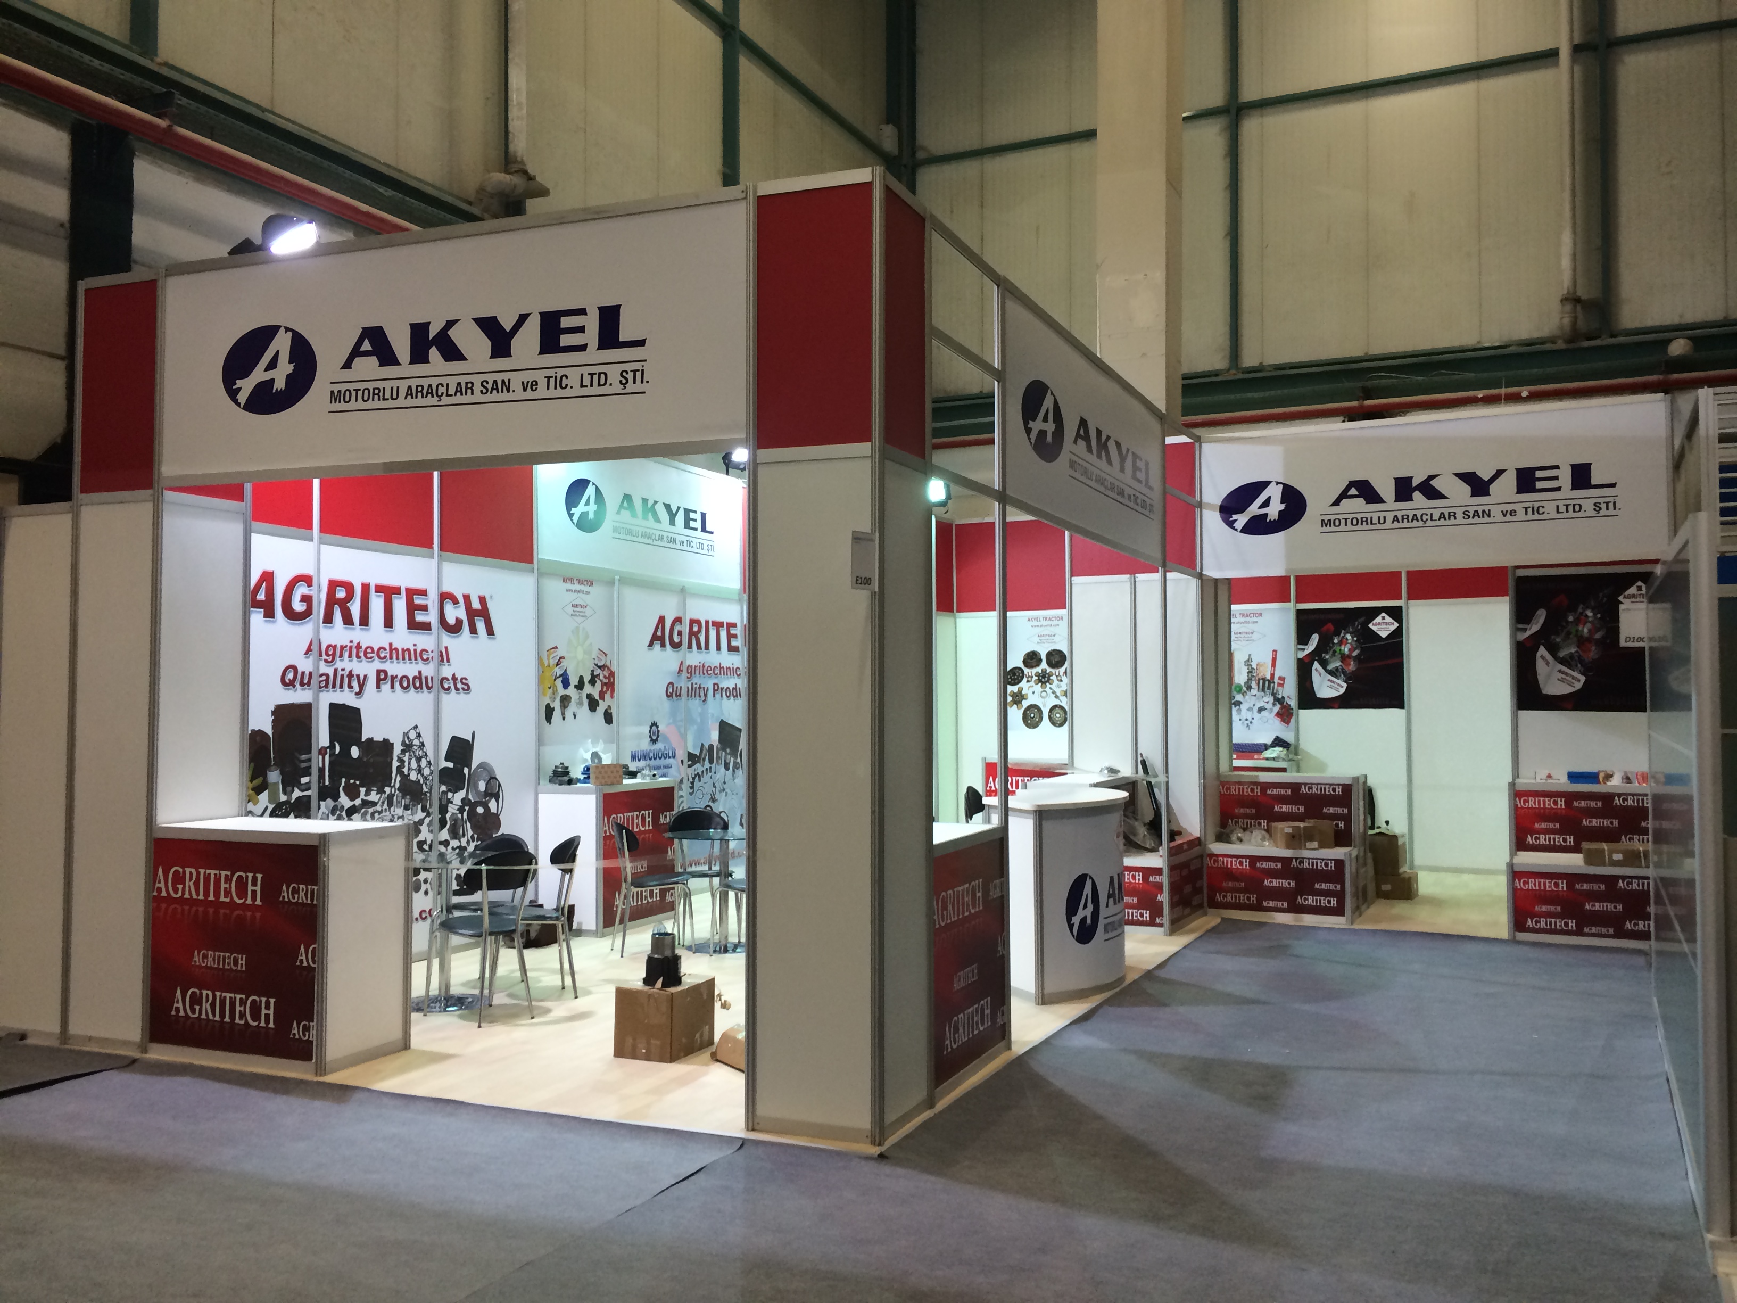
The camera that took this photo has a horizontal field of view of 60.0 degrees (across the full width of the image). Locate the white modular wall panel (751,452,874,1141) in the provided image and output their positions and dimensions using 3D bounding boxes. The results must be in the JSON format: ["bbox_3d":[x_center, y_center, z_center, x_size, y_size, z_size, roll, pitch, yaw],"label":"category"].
[{"bbox_3d":[-0.196,0.510,5.466,0.490,2.460,0.050,-1,-2,23],"label":"white modular wall panel"}]

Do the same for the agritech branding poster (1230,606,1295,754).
[{"bbox_3d":[3.703,0.328,14.588,0.840,1.480,0.030,-1,-2,23],"label":"agritech branding poster"}]

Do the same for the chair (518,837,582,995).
[{"bbox_3d":[-1.767,1.399,7.903,0.460,0.820,0.410,1,-2,-29],"label":"chair"}]

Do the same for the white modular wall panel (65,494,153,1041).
[{"bbox_3d":[-3.392,0.547,6.745,0.480,2.430,0.040,-1,-2,23],"label":"white modular wall panel"}]

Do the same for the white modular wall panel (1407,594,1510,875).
[{"bbox_3d":[5.348,0.766,13.423,0.960,2.430,0.040,-1,-2,23],"label":"white modular wall panel"}]

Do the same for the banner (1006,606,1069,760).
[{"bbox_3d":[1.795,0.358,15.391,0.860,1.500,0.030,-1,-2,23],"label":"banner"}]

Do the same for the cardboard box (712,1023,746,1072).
[{"bbox_3d":[-0.469,1.699,6.553,0.270,0.160,0.430,1,-2,-24],"label":"cardboard box"}]

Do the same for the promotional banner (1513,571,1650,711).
[{"bbox_3d":[4.971,-0.057,10.343,0.930,0.950,0.030,-1,-2,23],"label":"promotional banner"}]

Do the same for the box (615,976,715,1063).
[{"bbox_3d":[-0.903,1.628,6.733,0.290,0.310,0.380,-1,-2,23],"label":"box"}]

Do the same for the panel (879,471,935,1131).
[{"bbox_3d":[0.130,0.516,5.548,0.040,2.430,0.480,-1,-2,23],"label":"panel"}]

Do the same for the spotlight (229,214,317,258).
[{"bbox_3d":[-2.530,-1.769,6.402,0.350,0.200,0.210,0,-2,1],"label":"spotlight"}]

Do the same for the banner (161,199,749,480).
[{"bbox_3d":[-1.800,-1.237,6.198,2.940,0.930,0.050,-1,-2,23],"label":"banner"}]

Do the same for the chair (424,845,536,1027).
[{"bbox_3d":[-1.901,1.384,7.420,0.460,0.820,0.410,-1,-2,42],"label":"chair"}]

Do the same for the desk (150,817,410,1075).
[{"bbox_3d":[-2.616,1.271,6.671,1.020,1.000,0.530,-1,-2,23],"label":"desk"}]

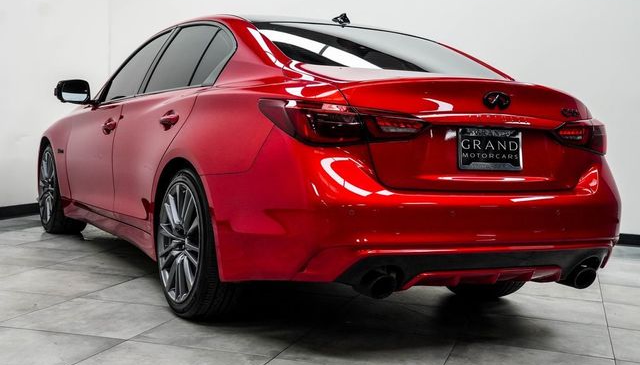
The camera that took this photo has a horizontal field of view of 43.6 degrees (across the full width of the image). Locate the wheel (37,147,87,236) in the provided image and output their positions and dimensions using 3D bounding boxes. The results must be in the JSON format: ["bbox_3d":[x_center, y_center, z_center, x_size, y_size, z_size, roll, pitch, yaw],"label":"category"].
[{"bbox_3d":[-1.839,0.043,5.670,0.250,0.670,0.670,0,4,-30],"label":"wheel"}]

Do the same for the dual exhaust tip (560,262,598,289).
[{"bbox_3d":[1.053,0.379,3.302,0.092,0.092,0.130,0,4,-30],"label":"dual exhaust tip"}]

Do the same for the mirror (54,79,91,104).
[{"bbox_3d":[-1.506,-0.553,4.861,0.210,0.148,0.120,0,4,-30],"label":"mirror"}]

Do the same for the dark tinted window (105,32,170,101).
[{"bbox_3d":[-1.012,-0.642,4.432,0.085,0.410,0.720,25,-8,-29],"label":"dark tinted window"}]

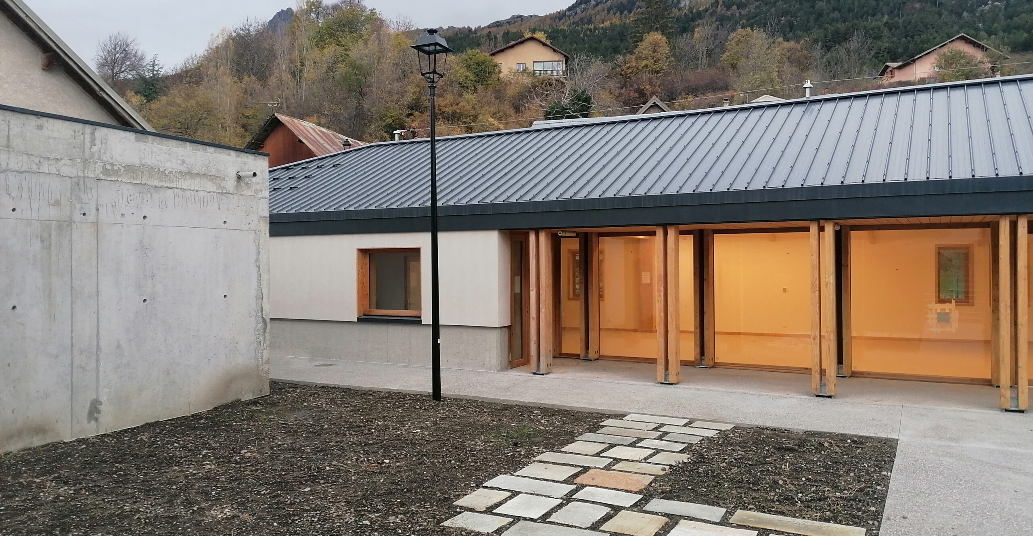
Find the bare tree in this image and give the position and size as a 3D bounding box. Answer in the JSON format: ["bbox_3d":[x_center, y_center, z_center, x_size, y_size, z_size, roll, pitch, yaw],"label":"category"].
[{"bbox_3d":[-54.152,-28.260,110.000,7.100,8.200,7.000,0,0,0],"label":"bare tree"}]

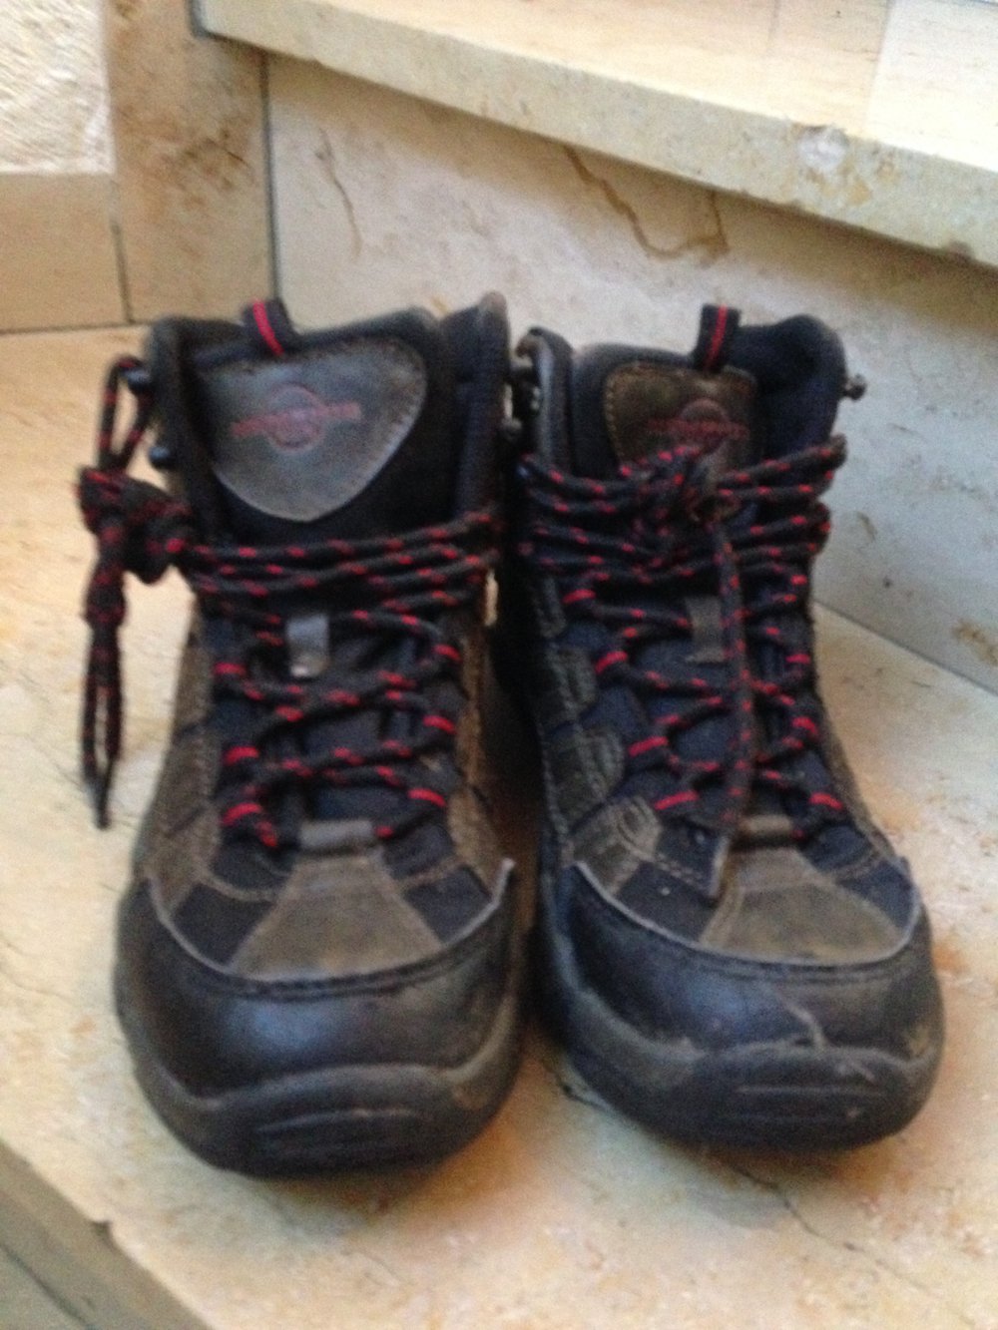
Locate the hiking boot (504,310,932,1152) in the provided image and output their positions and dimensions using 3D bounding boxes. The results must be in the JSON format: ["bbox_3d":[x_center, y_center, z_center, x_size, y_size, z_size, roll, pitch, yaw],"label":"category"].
[{"bbox_3d":[0.055,-0.019,0.387,0.108,0.157,0.278,-2,34,-8],"label":"hiking boot"}]

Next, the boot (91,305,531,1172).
[{"bbox_3d":[-0.046,-0.018,0.376,0.112,0.157,0.278,1,34,-4],"label":"boot"}]

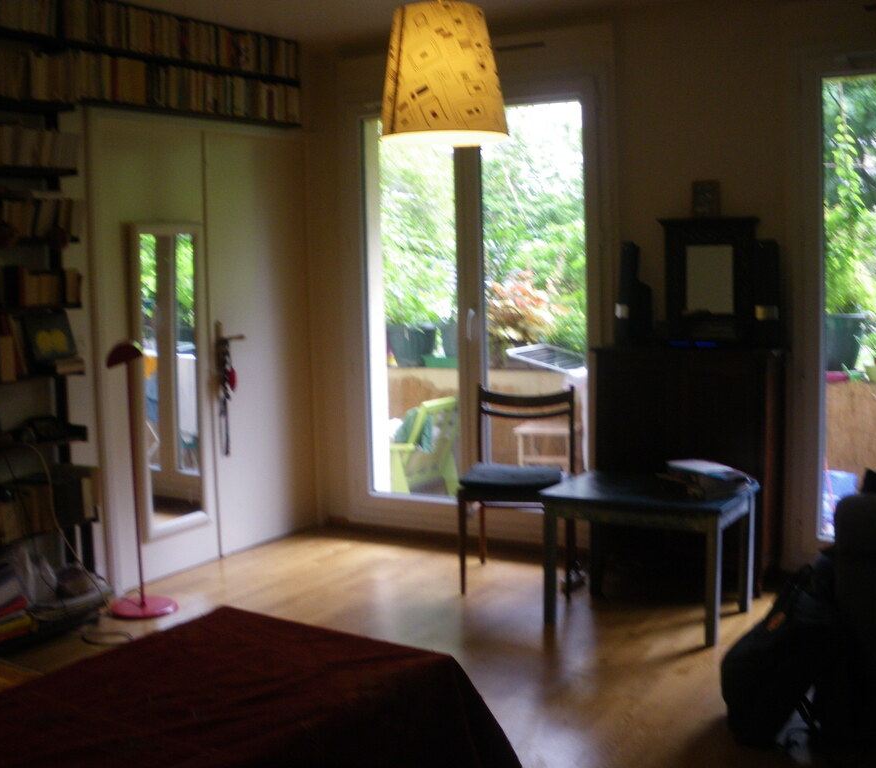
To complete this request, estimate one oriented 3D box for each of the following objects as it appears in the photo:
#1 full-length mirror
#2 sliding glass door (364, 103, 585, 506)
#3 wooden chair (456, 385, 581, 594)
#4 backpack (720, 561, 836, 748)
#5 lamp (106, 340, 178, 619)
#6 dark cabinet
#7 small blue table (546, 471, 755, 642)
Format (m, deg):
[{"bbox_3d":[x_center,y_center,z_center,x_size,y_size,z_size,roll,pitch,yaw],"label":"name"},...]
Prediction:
[{"bbox_3d":[-1.170,-0.017,4.738,0.040,1.380,0.410,2,7,30],"label":"full-length mirror"},{"bbox_3d":[0.150,-0.373,5.239,1.250,1.960,0.090,2,7,30],"label":"sliding glass door"},{"bbox_3d":[0.341,0.440,4.542,0.450,0.825,0.490,0,7,12],"label":"wooden chair"},{"bbox_3d":[1.010,0.761,3.098,0.260,0.470,0.290,7,6,-7],"label":"backpack"},{"bbox_3d":[-1.210,0.371,4.300,0.270,1.090,0.270,2,7,30],"label":"lamp"},{"bbox_3d":[1.077,0.333,4.553,0.740,1.000,0.370,2,7,30],"label":"dark cabinet"},{"bbox_3d":[0.808,0.647,4.103,0.720,0.490,0.490,2,7,30],"label":"small blue table"}]

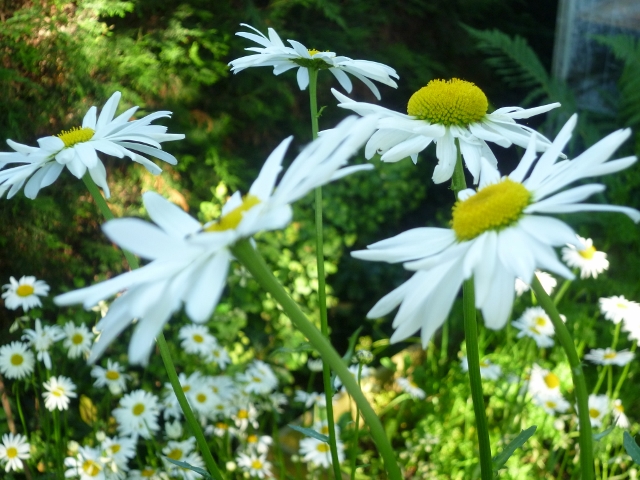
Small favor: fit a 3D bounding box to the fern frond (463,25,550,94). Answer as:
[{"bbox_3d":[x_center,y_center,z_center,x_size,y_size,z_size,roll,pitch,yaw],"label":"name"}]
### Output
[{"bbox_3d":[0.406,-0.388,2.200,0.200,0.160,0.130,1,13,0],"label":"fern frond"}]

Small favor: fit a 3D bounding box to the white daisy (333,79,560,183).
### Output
[{"bbox_3d":[0.045,-0.040,0.360,0.082,0.034,0.079,1,18,6],"label":"white daisy"}]

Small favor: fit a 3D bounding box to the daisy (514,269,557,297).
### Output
[{"bbox_3d":[0.360,0.073,1.700,0.070,0.024,0.070,0,26,0],"label":"daisy"}]

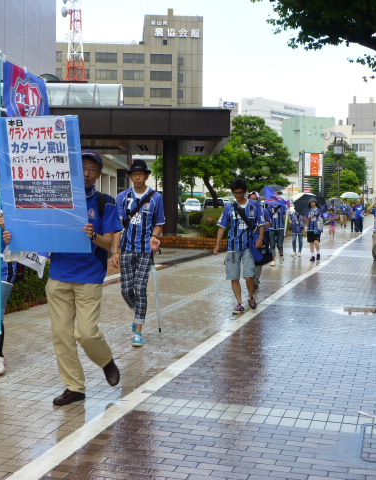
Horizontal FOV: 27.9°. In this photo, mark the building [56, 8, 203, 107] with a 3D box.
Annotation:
[{"bbox_3d":[-14.783,-26.625,166.239,34.000,42.500,15.000,0,2,-8],"label":"building"}]

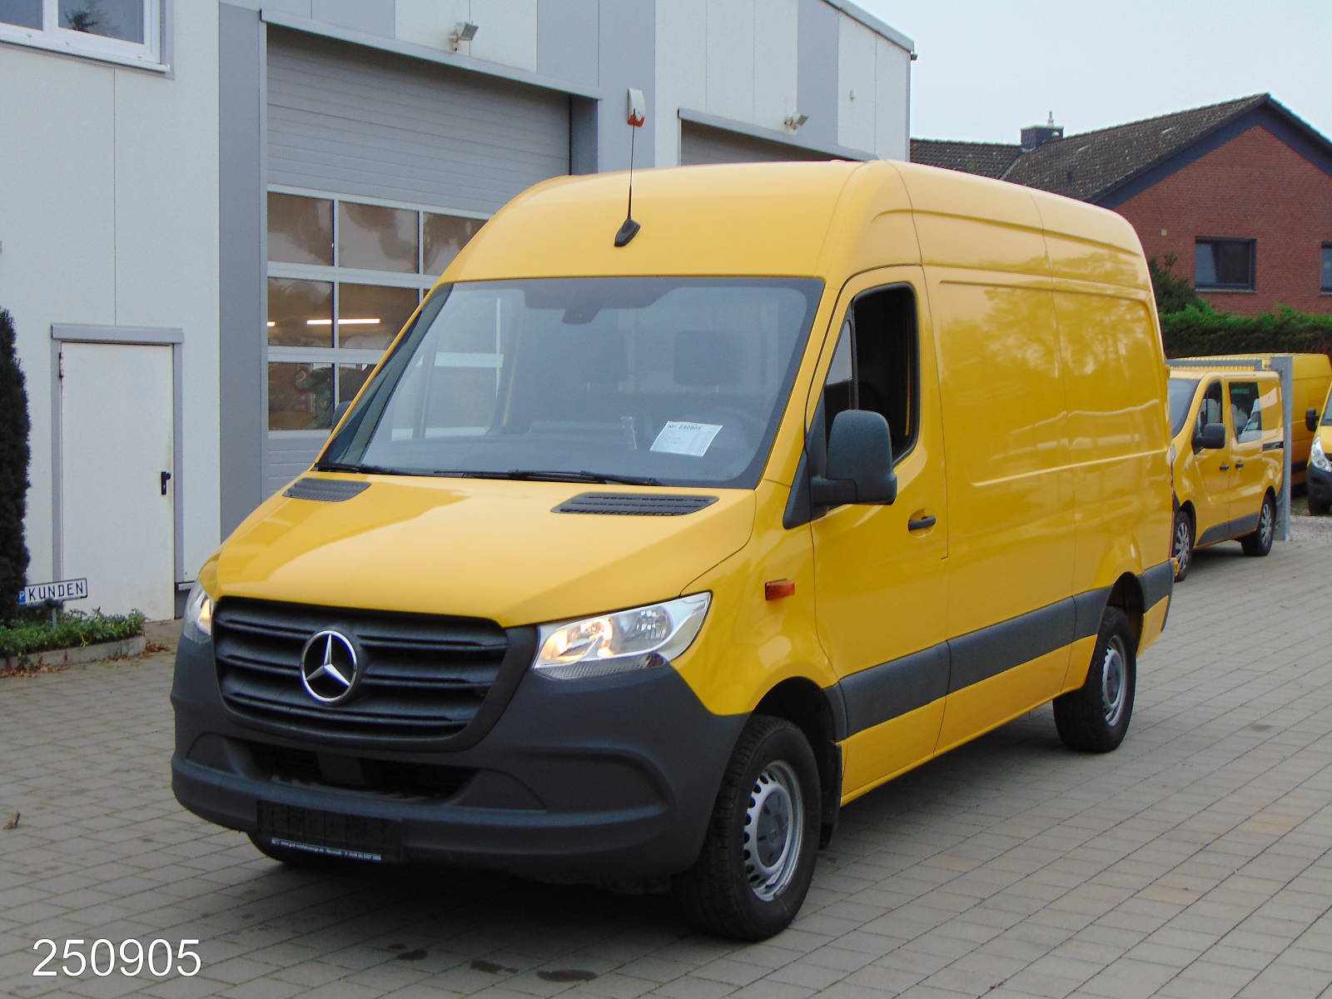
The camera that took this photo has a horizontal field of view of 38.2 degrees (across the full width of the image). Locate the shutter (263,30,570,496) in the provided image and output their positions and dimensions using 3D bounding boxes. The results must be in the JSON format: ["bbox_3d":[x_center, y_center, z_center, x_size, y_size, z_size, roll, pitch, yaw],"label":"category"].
[{"bbox_3d":[-2.166,-1.486,16.766,0.100,4.495,4.479,2,3,33],"label":"shutter"}]

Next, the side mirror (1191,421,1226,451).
[{"bbox_3d":[4.880,-0.572,17.300,0.250,0.270,0.170,2,4,30],"label":"side mirror"}]

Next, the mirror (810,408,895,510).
[{"bbox_3d":[0.588,-0.134,6.128,0.245,0.310,0.170,2,5,29],"label":"mirror"}]

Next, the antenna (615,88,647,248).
[{"bbox_3d":[-0.140,-1.157,6.901,0.060,0.500,0.170,2,5,29],"label":"antenna"}]

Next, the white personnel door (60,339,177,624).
[{"bbox_3d":[-3.881,-0.086,13.597,0.070,2.000,1.000,2,3,33],"label":"white personnel door"}]

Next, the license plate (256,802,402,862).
[{"bbox_3d":[-0.975,0.962,5.574,0.530,0.125,0.025,2,5,29],"label":"license plate"}]

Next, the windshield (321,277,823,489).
[{"bbox_3d":[-0.341,-0.415,6.599,1.760,1.010,0.150,2,-39,29],"label":"windshield"}]

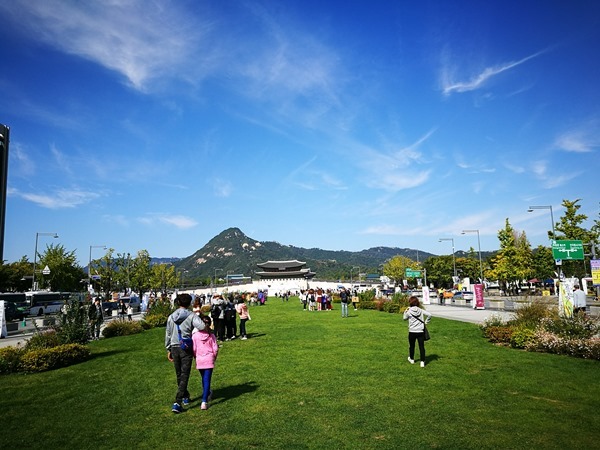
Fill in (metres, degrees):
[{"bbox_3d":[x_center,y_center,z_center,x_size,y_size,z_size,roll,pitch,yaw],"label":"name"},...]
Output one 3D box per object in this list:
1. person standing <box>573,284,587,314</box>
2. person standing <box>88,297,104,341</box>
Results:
[{"bbox_3d":[10.284,3.063,17.178,0.520,1.680,0.350,-3,-8,5],"label":"person standing"},{"bbox_3d":[-8.406,3.892,19.423,0.580,1.704,0.380,5,-11,-40],"label":"person standing"}]

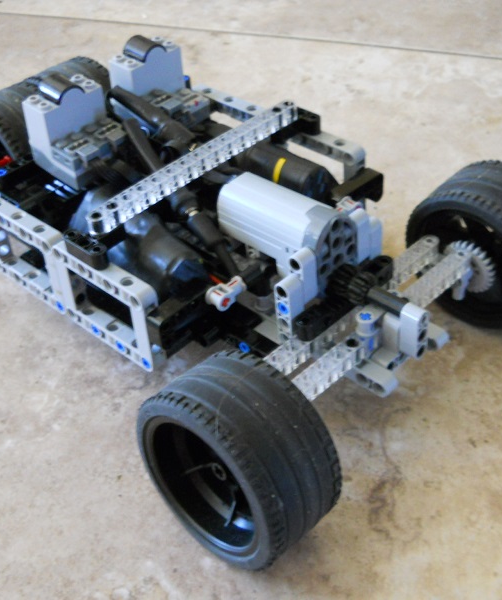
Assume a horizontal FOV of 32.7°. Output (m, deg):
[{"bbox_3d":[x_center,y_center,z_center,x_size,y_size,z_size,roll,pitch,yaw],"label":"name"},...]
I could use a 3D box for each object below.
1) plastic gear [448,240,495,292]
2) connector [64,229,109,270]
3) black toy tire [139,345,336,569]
[{"bbox_3d":[0.094,-0.014,0.374,0.026,0.026,0.007,31,52,30],"label":"plastic gear"},{"bbox_3d":[-0.065,-0.020,0.336,0.024,0.008,0.008,29,50,33],"label":"connector"},{"bbox_3d":[-0.005,0.055,0.298,0.036,0.069,0.069,-33,51,-32],"label":"black toy tire"}]

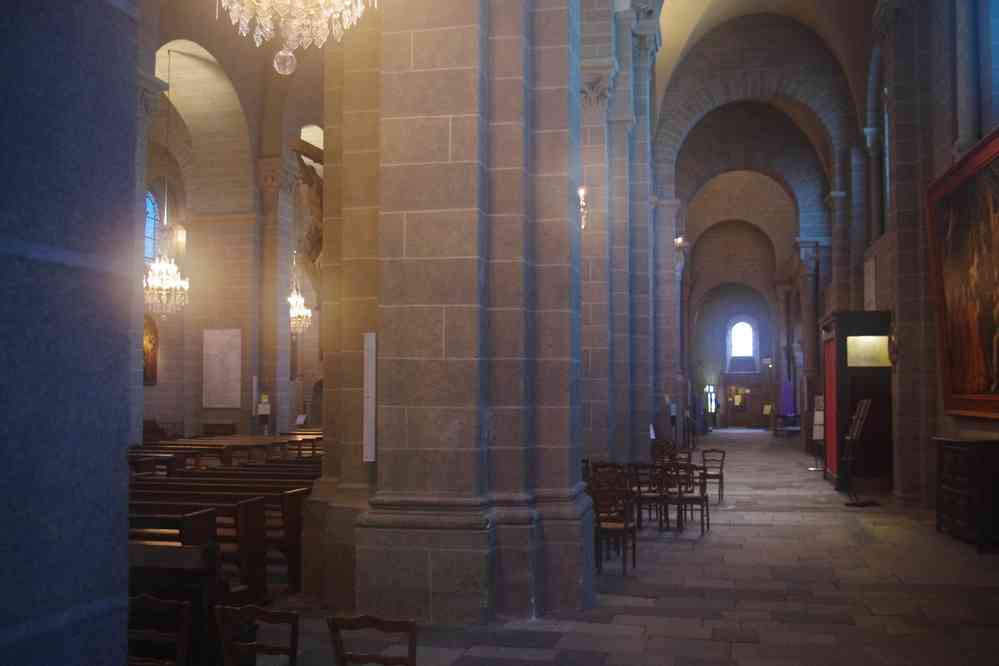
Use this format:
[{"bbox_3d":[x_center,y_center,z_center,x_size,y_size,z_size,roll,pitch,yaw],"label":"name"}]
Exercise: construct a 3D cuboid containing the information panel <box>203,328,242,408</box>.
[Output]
[{"bbox_3d":[-6.501,0.839,22.078,0.970,1.830,0.060,-1,-3,12],"label":"information panel"}]

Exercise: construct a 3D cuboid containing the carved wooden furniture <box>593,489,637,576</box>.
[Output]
[{"bbox_3d":[1.107,1.860,9.004,0.410,0.800,0.420,-1,-4,18],"label":"carved wooden furniture"}]

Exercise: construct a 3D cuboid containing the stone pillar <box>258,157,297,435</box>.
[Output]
[{"bbox_3d":[-5.300,-0.518,22.312,0.600,7.100,0.720,-1,-3,12],"label":"stone pillar"}]

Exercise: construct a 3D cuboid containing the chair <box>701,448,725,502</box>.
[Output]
[{"bbox_3d":[3.298,2.195,14.580,0.400,0.800,0.420,-1,-4,18],"label":"chair"}]

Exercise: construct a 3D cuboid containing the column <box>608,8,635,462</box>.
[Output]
[{"bbox_3d":[1.899,-1.167,14.516,0.420,7.500,0.500,-1,-3,12],"label":"column"}]

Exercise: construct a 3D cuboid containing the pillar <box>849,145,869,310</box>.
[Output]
[{"bbox_3d":[7.382,-0.499,19.350,0.370,6.750,0.380,-1,-3,12],"label":"pillar"}]

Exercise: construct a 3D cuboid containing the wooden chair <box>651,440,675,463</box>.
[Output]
[{"bbox_3d":[2.926,2.336,16.956,0.410,0.800,0.420,-1,-4,18],"label":"wooden chair"}]

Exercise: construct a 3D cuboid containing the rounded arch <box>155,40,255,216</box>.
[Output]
[{"bbox_3d":[-7.181,-4.402,19.720,1.800,3.050,5.300,-1,-3,12],"label":"rounded arch"}]

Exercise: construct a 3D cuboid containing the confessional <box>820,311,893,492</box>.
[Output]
[{"bbox_3d":[6.355,1.219,16.598,1.100,3.000,2.300,-1,-3,12],"label":"confessional"}]

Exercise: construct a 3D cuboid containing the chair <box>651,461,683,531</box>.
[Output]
[{"bbox_3d":[2.076,2.020,11.676,0.400,0.800,0.420,-1,-4,18],"label":"chair"}]

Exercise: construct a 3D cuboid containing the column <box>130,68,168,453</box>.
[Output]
[{"bbox_3d":[-6.492,-0.922,16.394,0.750,7.200,0.800,-1,-3,12],"label":"column"}]

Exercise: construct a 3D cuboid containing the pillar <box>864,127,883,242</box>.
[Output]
[{"bbox_3d":[7.517,-2.966,18.956,0.340,2.350,0.340,-1,-3,12],"label":"pillar"}]

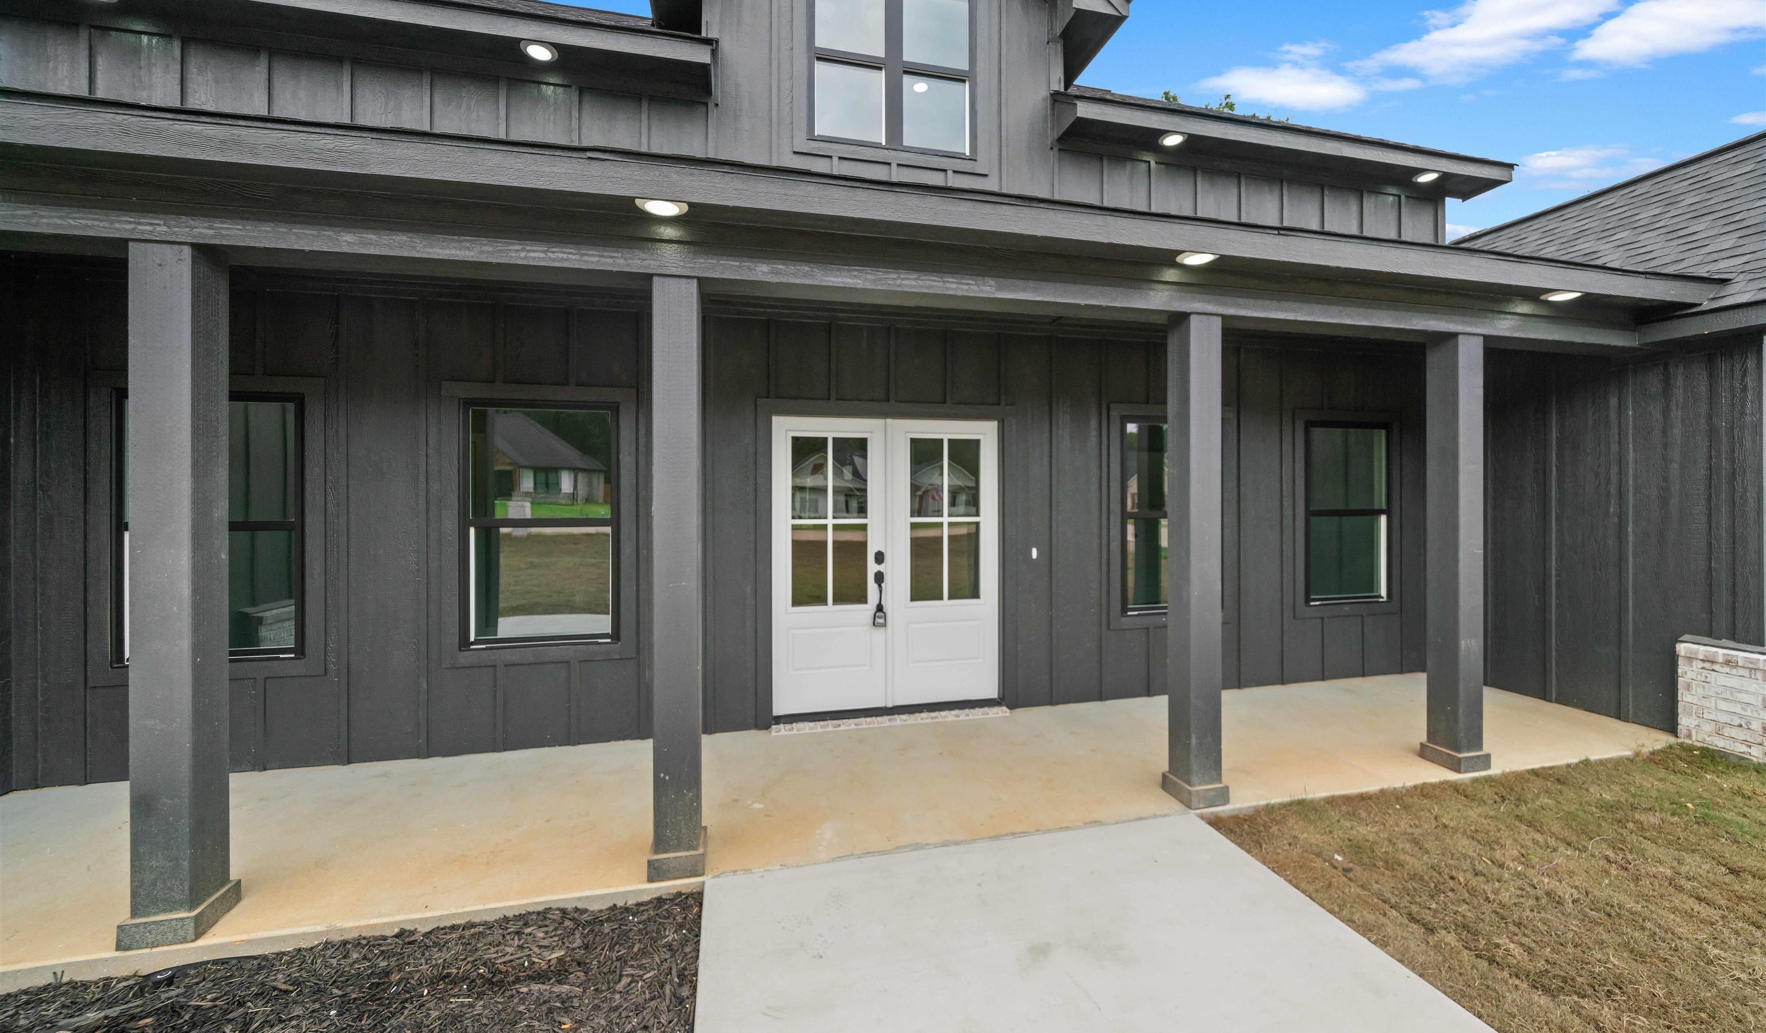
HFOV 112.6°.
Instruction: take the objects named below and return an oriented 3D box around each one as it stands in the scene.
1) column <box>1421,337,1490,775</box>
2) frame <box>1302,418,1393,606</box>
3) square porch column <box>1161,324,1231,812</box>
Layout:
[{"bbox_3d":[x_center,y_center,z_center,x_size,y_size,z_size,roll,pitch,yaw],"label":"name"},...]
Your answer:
[{"bbox_3d":[3.370,0.212,3.475,0.217,2.497,0.215,-1,0,-12],"label":"column"},{"bbox_3d":[3.933,-0.011,4.975,0.900,1.520,0.090,-1,0,-12],"label":"frame"},{"bbox_3d":[1.637,0.228,3.097,0.217,2.497,0.215,-1,0,-12],"label":"square porch column"}]

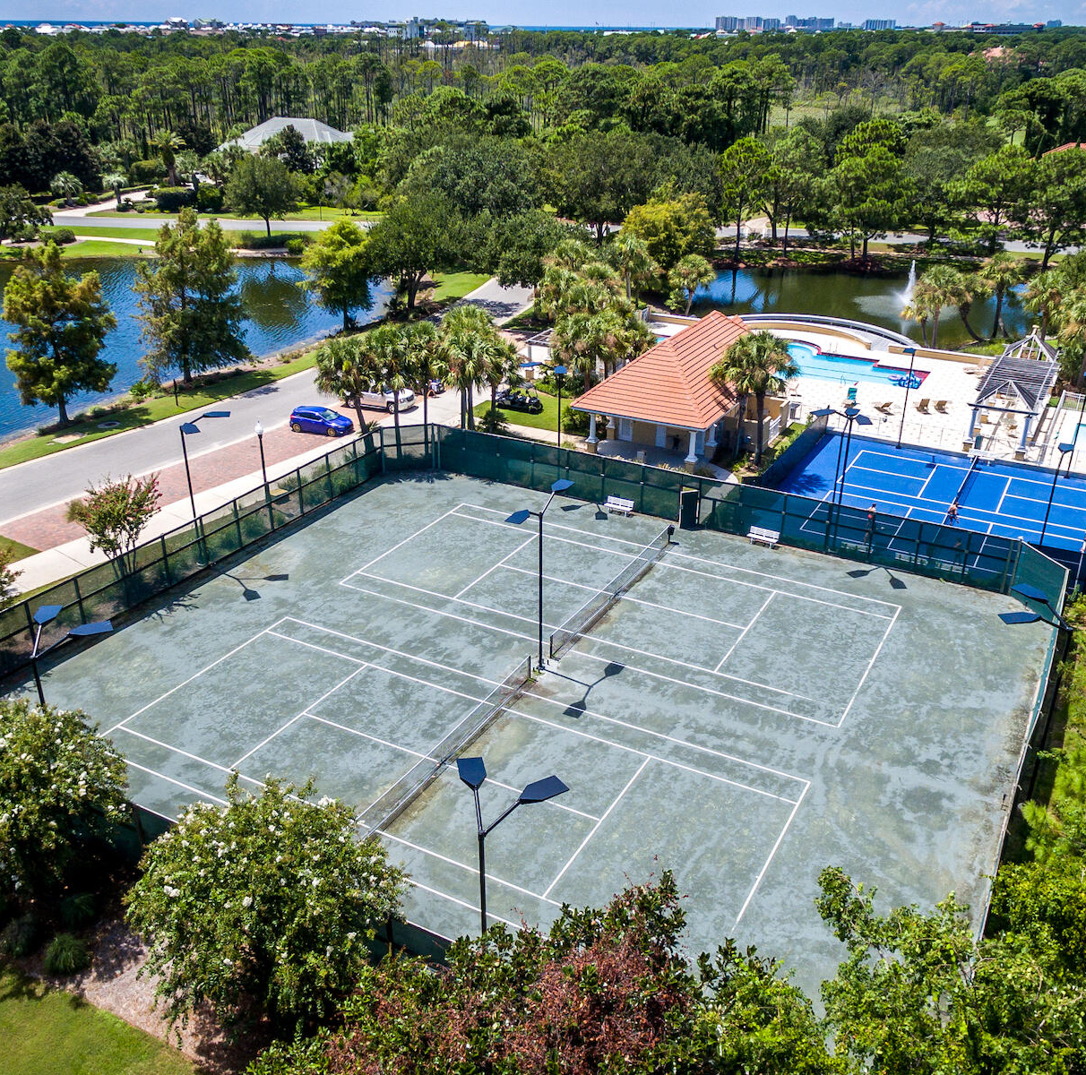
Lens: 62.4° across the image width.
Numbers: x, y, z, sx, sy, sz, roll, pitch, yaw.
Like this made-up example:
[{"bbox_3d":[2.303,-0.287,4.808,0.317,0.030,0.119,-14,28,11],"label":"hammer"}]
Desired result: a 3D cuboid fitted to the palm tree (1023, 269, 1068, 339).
[{"bbox_3d":[41.440,-18.110,73.670,3.600,7.020,3.600,14,33,22],"label":"palm tree"}]

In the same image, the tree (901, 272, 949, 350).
[{"bbox_3d":[33.024,-19.101,75.324,3.800,6.800,3.800,11,28,21],"label":"tree"}]

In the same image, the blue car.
[{"bbox_3d":[-14.969,-7.898,60.260,4.300,1.460,1.800,6,27,12],"label":"blue car"}]

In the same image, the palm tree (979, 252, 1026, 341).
[{"bbox_3d":[40.647,-21.049,78.356,3.800,7.200,3.800,13,29,24],"label":"palm tree"}]

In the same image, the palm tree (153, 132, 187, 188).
[{"bbox_3d":[-61.048,-61.252,145.657,5.000,8.800,5.000,-9,28,-19],"label":"palm tree"}]

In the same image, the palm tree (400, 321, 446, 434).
[{"bbox_3d":[-7.776,-9.621,58.506,3.600,9.181,3.600,-4,30,-7],"label":"palm tree"}]

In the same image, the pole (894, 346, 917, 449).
[{"bbox_3d":[23.028,-8.730,57.178,0.838,6.585,1.297,16,31,27],"label":"pole"}]

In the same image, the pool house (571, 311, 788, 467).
[{"bbox_3d":[10.324,-11.699,64.820,9.600,6.700,17.000,16,33,25],"label":"pool house"}]

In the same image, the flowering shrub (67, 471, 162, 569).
[{"bbox_3d":[-20.237,-0.018,41.862,4.100,5.600,4.100,-13,29,-25],"label":"flowering shrub"}]

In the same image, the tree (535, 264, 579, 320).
[{"bbox_3d":[1.390,-22.040,81.310,3.900,5.260,3.900,1,30,0],"label":"tree"}]

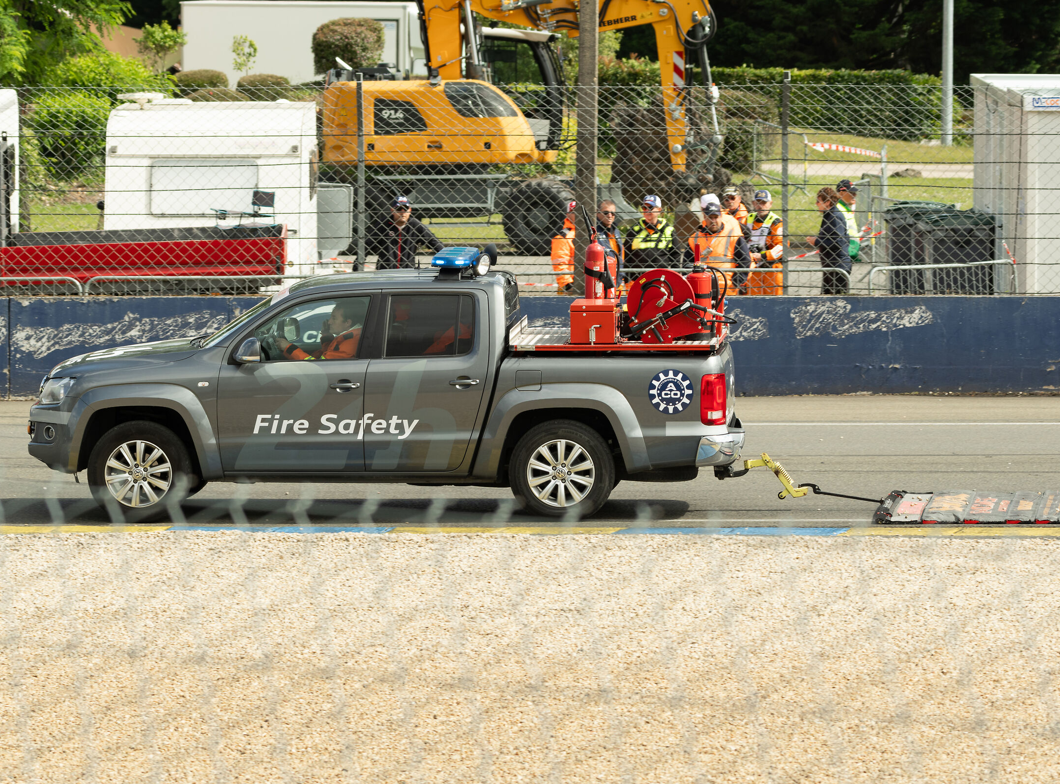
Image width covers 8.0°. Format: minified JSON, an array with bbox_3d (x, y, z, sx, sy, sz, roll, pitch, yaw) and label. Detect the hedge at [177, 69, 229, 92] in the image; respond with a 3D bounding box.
[{"bbox_3d":[-6.181,-5.795,142.000,1.050,0.580,1.000,0,4,0],"label":"hedge"}]

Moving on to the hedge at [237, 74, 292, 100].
[{"bbox_3d":[-4.935,-5.628,140.000,1.020,0.620,1.000,0,4,0],"label":"hedge"}]

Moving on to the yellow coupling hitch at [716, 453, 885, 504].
[{"bbox_3d":[1.992,0.636,55.550,1.240,0.380,0.140,0,5,5],"label":"yellow coupling hitch"}]

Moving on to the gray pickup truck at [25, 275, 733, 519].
[{"bbox_3d":[-1.073,-0.027,55.727,5.250,1.850,2.000,0,5,5],"label":"gray pickup truck"}]

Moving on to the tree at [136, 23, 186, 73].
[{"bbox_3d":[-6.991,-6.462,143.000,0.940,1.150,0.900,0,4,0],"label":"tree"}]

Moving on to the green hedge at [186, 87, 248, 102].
[{"bbox_3d":[-5.722,-5.278,138.000,1.200,0.620,1.150,0,4,0],"label":"green hedge"}]

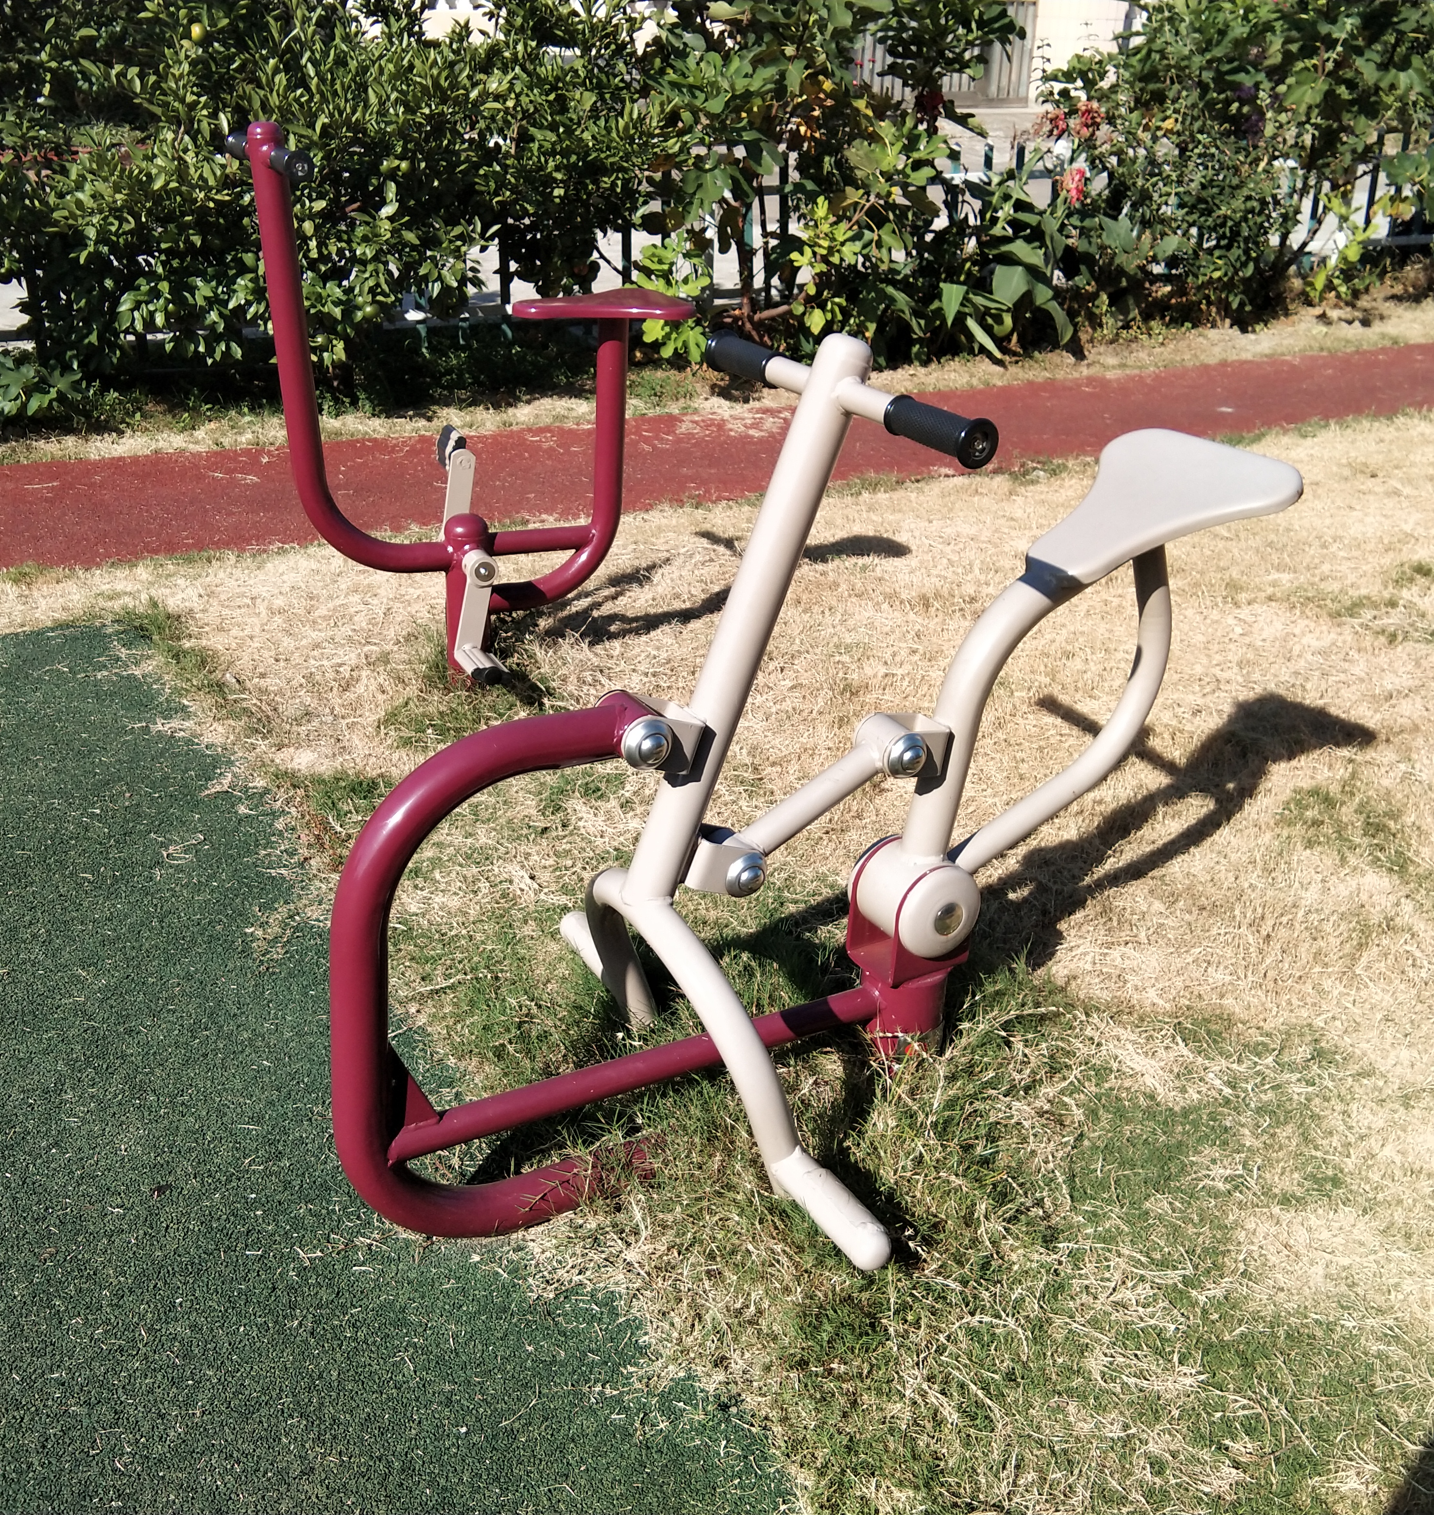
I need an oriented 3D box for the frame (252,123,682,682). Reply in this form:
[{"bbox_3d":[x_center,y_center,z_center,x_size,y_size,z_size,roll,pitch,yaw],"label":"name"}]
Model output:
[{"bbox_3d":[-0.455,-0.652,3.450,0.840,1.110,0.470,-12,29,-25],"label":"frame"}]

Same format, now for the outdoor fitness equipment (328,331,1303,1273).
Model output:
[{"bbox_3d":[0.134,-0.015,2.243,1.310,1.050,0.810,-13,30,-27],"label":"outdoor fitness equipment"}]

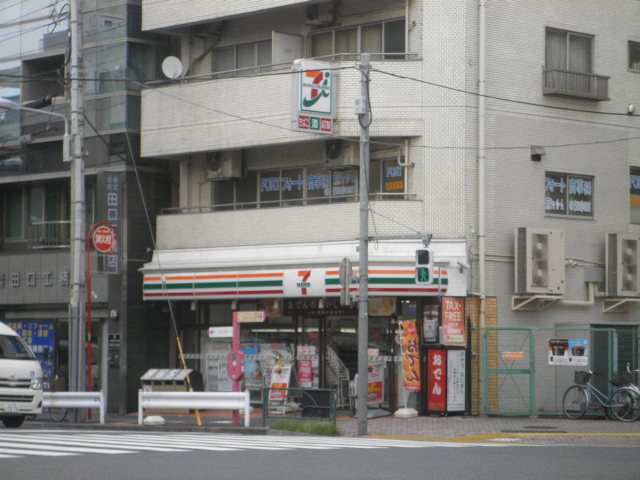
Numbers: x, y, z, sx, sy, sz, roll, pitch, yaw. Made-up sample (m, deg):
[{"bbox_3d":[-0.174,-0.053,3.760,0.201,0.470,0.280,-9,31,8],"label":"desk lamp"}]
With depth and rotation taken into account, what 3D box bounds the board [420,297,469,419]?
[{"bbox_3d":[2.572,2.383,41.200,0.971,2.413,0.200,0,-3,2],"label":"board"}]

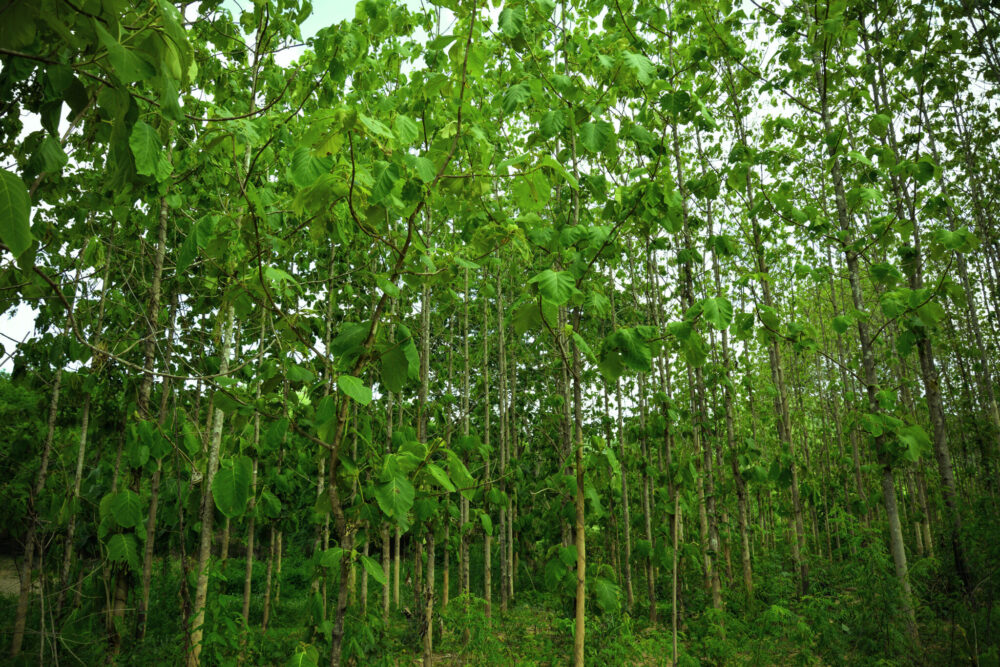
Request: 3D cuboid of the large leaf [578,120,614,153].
[{"bbox_3d":[0.897,-1.832,6.200,0.310,0.289,0.080,-6,0,10],"label":"large leaf"}]

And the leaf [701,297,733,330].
[{"bbox_3d":[1.883,-0.174,5.800,0.270,0.298,0.070,-5,-20,18],"label":"leaf"}]

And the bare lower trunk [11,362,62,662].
[{"bbox_3d":[-5.066,1.877,7.321,0.120,3.056,0.115,9,-16,-33],"label":"bare lower trunk"}]

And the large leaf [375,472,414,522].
[{"bbox_3d":[-0.775,1.205,4.900,0.290,0.334,0.080,1,-34,-9],"label":"large leaf"}]

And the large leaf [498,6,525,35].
[{"bbox_3d":[0.121,-3.286,7.000,0.260,0.266,0.070,0,10,1],"label":"large leaf"}]

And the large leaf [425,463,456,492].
[{"bbox_3d":[-0.437,1.058,4.900,0.080,0.295,0.170,-57,-16,26],"label":"large leaf"}]

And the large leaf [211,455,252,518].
[{"bbox_3d":[-1.765,1.010,4.400,0.260,0.413,0.060,0,-22,-22],"label":"large leaf"}]

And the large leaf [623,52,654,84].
[{"bbox_3d":[1.330,-2.553,6.400,0.270,0.341,0.080,-26,-6,20],"label":"large leaf"}]

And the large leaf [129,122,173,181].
[{"bbox_3d":[-2.149,-1.119,4.100,0.260,0.337,0.090,-7,7,-26],"label":"large leaf"}]

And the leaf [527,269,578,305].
[{"bbox_3d":[0.425,-0.374,5.300,0.340,0.299,0.100,-5,-21,5],"label":"leaf"}]

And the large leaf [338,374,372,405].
[{"bbox_3d":[-1.062,0.412,4.900,0.295,0.210,0.070,38,-42,9],"label":"large leaf"}]

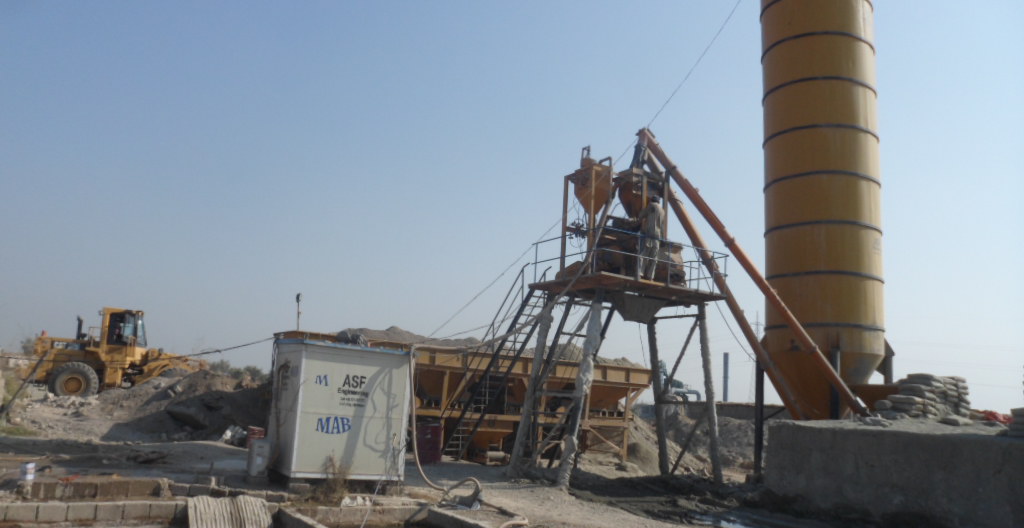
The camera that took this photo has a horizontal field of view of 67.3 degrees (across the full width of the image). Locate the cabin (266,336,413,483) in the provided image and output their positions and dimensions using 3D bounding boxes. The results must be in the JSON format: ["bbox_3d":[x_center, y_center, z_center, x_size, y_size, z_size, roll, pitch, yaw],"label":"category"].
[{"bbox_3d":[-3.216,2.709,14.326,2.069,2.325,1.625,9,-12,-31],"label":"cabin"}]

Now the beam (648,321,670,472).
[{"bbox_3d":[3.370,3.007,17.946,0.220,3.769,0.220,-1,-6,-38],"label":"beam"}]

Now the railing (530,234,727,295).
[{"bbox_3d":[2.607,0.120,16.831,3.900,0.900,2.300,10,-13,-37],"label":"railing"}]

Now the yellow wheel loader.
[{"bbox_3d":[-13.477,3.589,27.860,6.900,3.400,2.750,4,-10,-10],"label":"yellow wheel loader"}]

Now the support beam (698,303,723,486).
[{"bbox_3d":[4.193,2.739,16.375,0.200,3.816,0.200,-1,-6,-38],"label":"support beam"}]

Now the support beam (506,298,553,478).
[{"bbox_3d":[0.408,2.533,16.040,0.250,3.768,0.250,21,-18,-34],"label":"support beam"}]

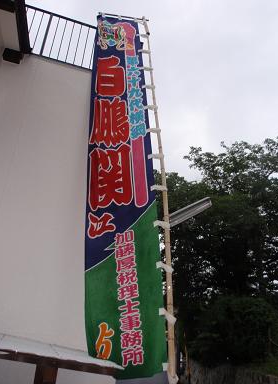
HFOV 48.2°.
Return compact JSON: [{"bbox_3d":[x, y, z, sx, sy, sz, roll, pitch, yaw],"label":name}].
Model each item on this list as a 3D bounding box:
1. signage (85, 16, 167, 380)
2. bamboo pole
[{"bbox_3d":[-0.197,-0.686,4.090,0.830,5.410,0.150,3,-29,-9],"label":"signage"},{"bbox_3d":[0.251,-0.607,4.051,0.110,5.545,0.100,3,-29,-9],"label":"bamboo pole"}]

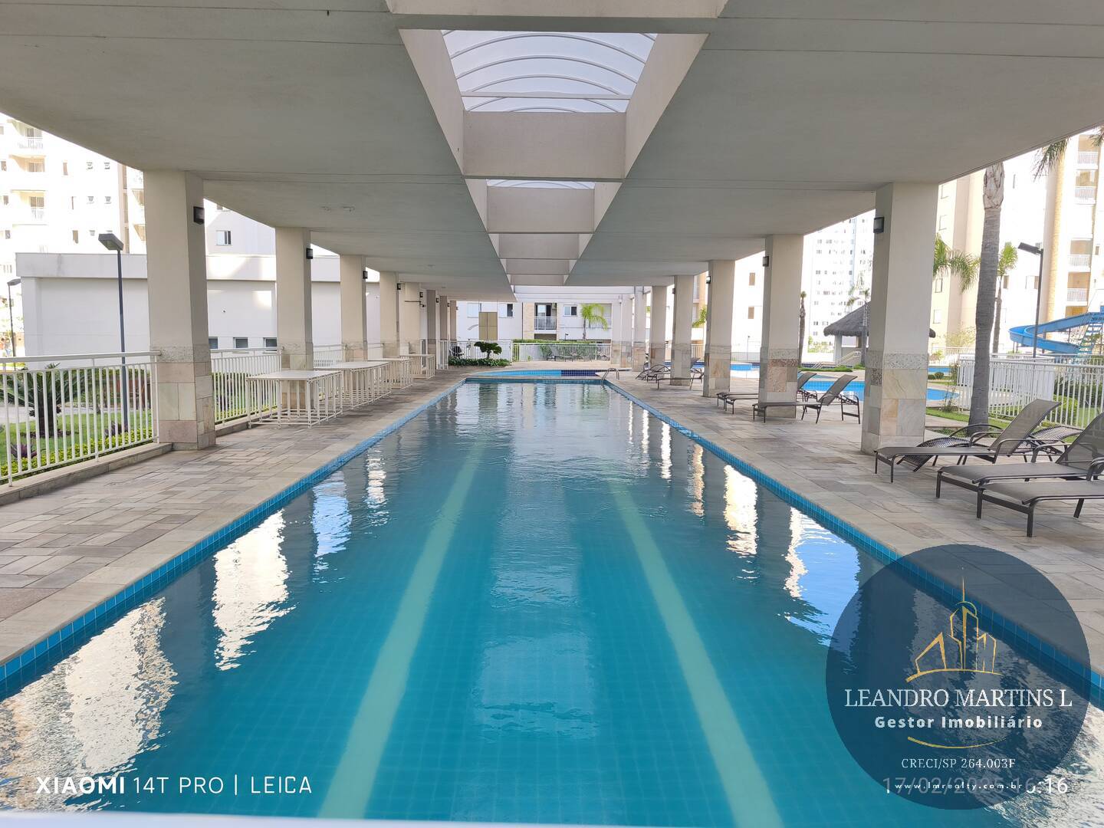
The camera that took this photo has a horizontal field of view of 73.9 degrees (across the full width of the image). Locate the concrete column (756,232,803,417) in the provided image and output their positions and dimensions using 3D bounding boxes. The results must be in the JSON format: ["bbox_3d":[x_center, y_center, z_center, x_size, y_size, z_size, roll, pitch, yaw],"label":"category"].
[{"bbox_3d":[4.439,-1.680,14.279,0.549,3.492,0.480,1,6,-1],"label":"concrete column"}]

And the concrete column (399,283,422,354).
[{"bbox_3d":[-5.736,-3.505,30.443,0.620,3.767,0.543,0,6,-2],"label":"concrete column"}]

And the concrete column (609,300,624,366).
[{"bbox_3d":[4.012,-5.049,45.491,0.640,3.968,0.540,1,6,-2],"label":"concrete column"}]

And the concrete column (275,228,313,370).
[{"bbox_3d":[-4.960,-1.791,14.230,0.549,3.492,0.480,1,6,-1],"label":"concrete column"}]

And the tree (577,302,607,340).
[{"bbox_3d":[3.053,-6.074,54.761,2.155,4.355,2.155,0,6,-2],"label":"tree"}]

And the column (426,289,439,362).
[{"bbox_3d":[-5.837,-3.993,35.243,0.589,3.749,0.540,1,6,-2],"label":"column"}]

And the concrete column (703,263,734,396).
[{"bbox_3d":[4.324,-2.168,18.954,0.549,3.492,0.480,1,6,-1],"label":"concrete column"}]

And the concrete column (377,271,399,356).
[{"bbox_3d":[-5.572,-2.952,25.224,0.589,3.749,0.540,1,6,-2],"label":"concrete column"}]

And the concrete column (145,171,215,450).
[{"bbox_3d":[-5.173,-1.392,10.196,0.589,3.749,0.540,1,6,-2],"label":"concrete column"}]

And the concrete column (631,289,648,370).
[{"bbox_3d":[3.978,-3.689,32.993,0.549,3.600,0.480,1,6,-1],"label":"concrete column"}]

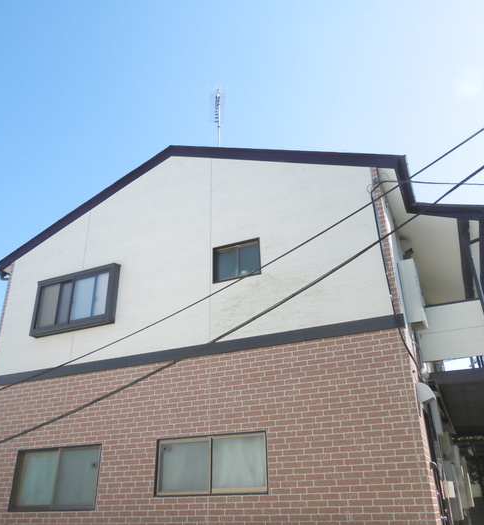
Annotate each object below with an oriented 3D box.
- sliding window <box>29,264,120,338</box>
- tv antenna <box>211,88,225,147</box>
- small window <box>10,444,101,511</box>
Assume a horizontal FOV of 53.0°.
[{"bbox_3d":[-3.066,0.708,8.905,1.835,1.111,0.160,-12,-28,22],"label":"sliding window"},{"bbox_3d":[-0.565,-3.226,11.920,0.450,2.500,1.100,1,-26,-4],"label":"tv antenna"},{"bbox_3d":[-2.935,3.418,7.670,1.741,0.918,0.100,-12,-28,22],"label":"small window"}]

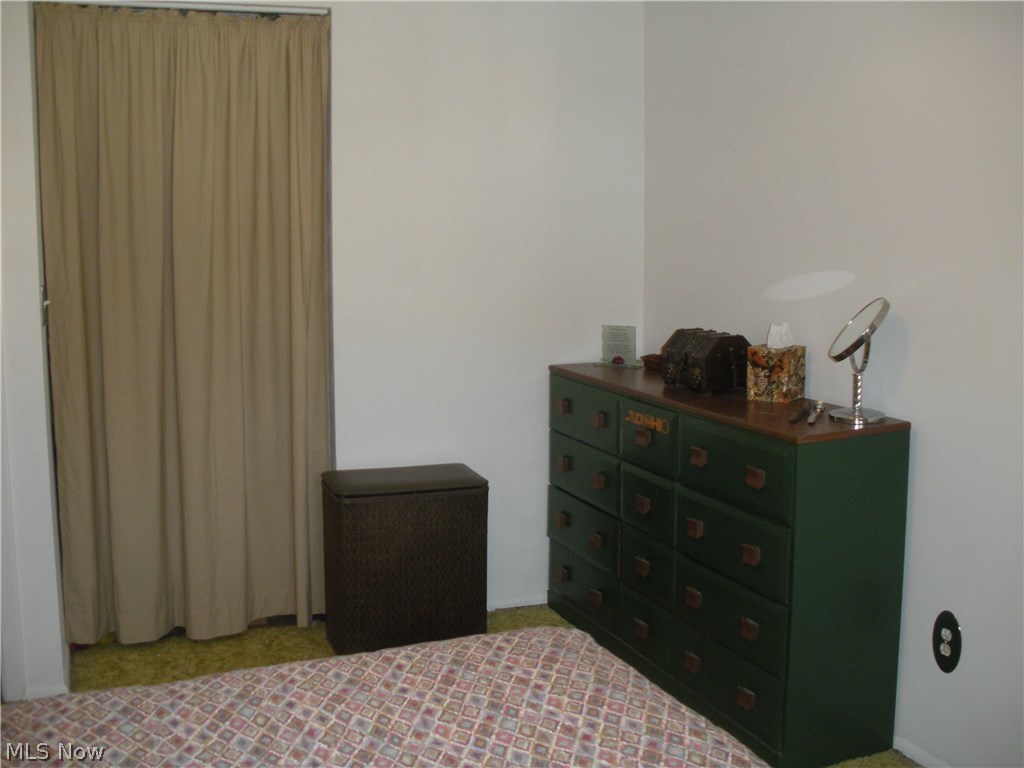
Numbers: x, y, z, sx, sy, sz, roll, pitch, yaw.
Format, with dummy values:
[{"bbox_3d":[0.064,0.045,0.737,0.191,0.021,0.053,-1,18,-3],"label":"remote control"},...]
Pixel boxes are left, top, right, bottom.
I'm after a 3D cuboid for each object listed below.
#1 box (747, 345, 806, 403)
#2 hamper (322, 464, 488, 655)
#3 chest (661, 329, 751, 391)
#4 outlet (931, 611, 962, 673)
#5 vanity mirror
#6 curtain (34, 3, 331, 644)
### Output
[{"bbox_3d":[0.752,-0.031,3.018,0.126,0.151,0.126,5,10,34],"label":"box"},{"bbox_3d":[-0.348,0.573,3.518,0.500,0.555,0.240,-3,9,-17],"label":"hamper"},{"bbox_3d":[0.604,-0.074,3.246,0.178,0.172,0.240,-4,9,-26],"label":"chest"},{"bbox_3d":[1.039,0.620,2.554,0.012,0.153,0.094,-4,9,-22],"label":"outlet"},{"bbox_3d":[0.875,-0.063,2.679,0.160,0.312,0.200,0,8,3],"label":"vanity mirror"},{"bbox_3d":[-0.997,-0.167,3.363,0.910,1.980,0.100,-4,9,-22],"label":"curtain"}]

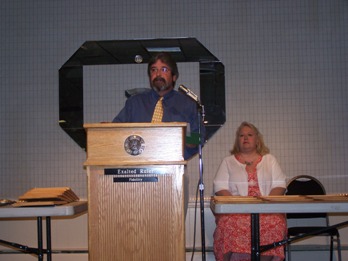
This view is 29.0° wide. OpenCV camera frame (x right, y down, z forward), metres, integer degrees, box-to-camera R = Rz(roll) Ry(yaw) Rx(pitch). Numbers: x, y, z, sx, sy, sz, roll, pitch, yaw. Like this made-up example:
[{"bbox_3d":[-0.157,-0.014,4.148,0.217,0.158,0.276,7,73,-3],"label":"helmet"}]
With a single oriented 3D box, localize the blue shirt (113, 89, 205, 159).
[{"bbox_3d":[-0.090,0.005,4.200,0.580,0.540,0.350,-1,-3,7],"label":"blue shirt"}]

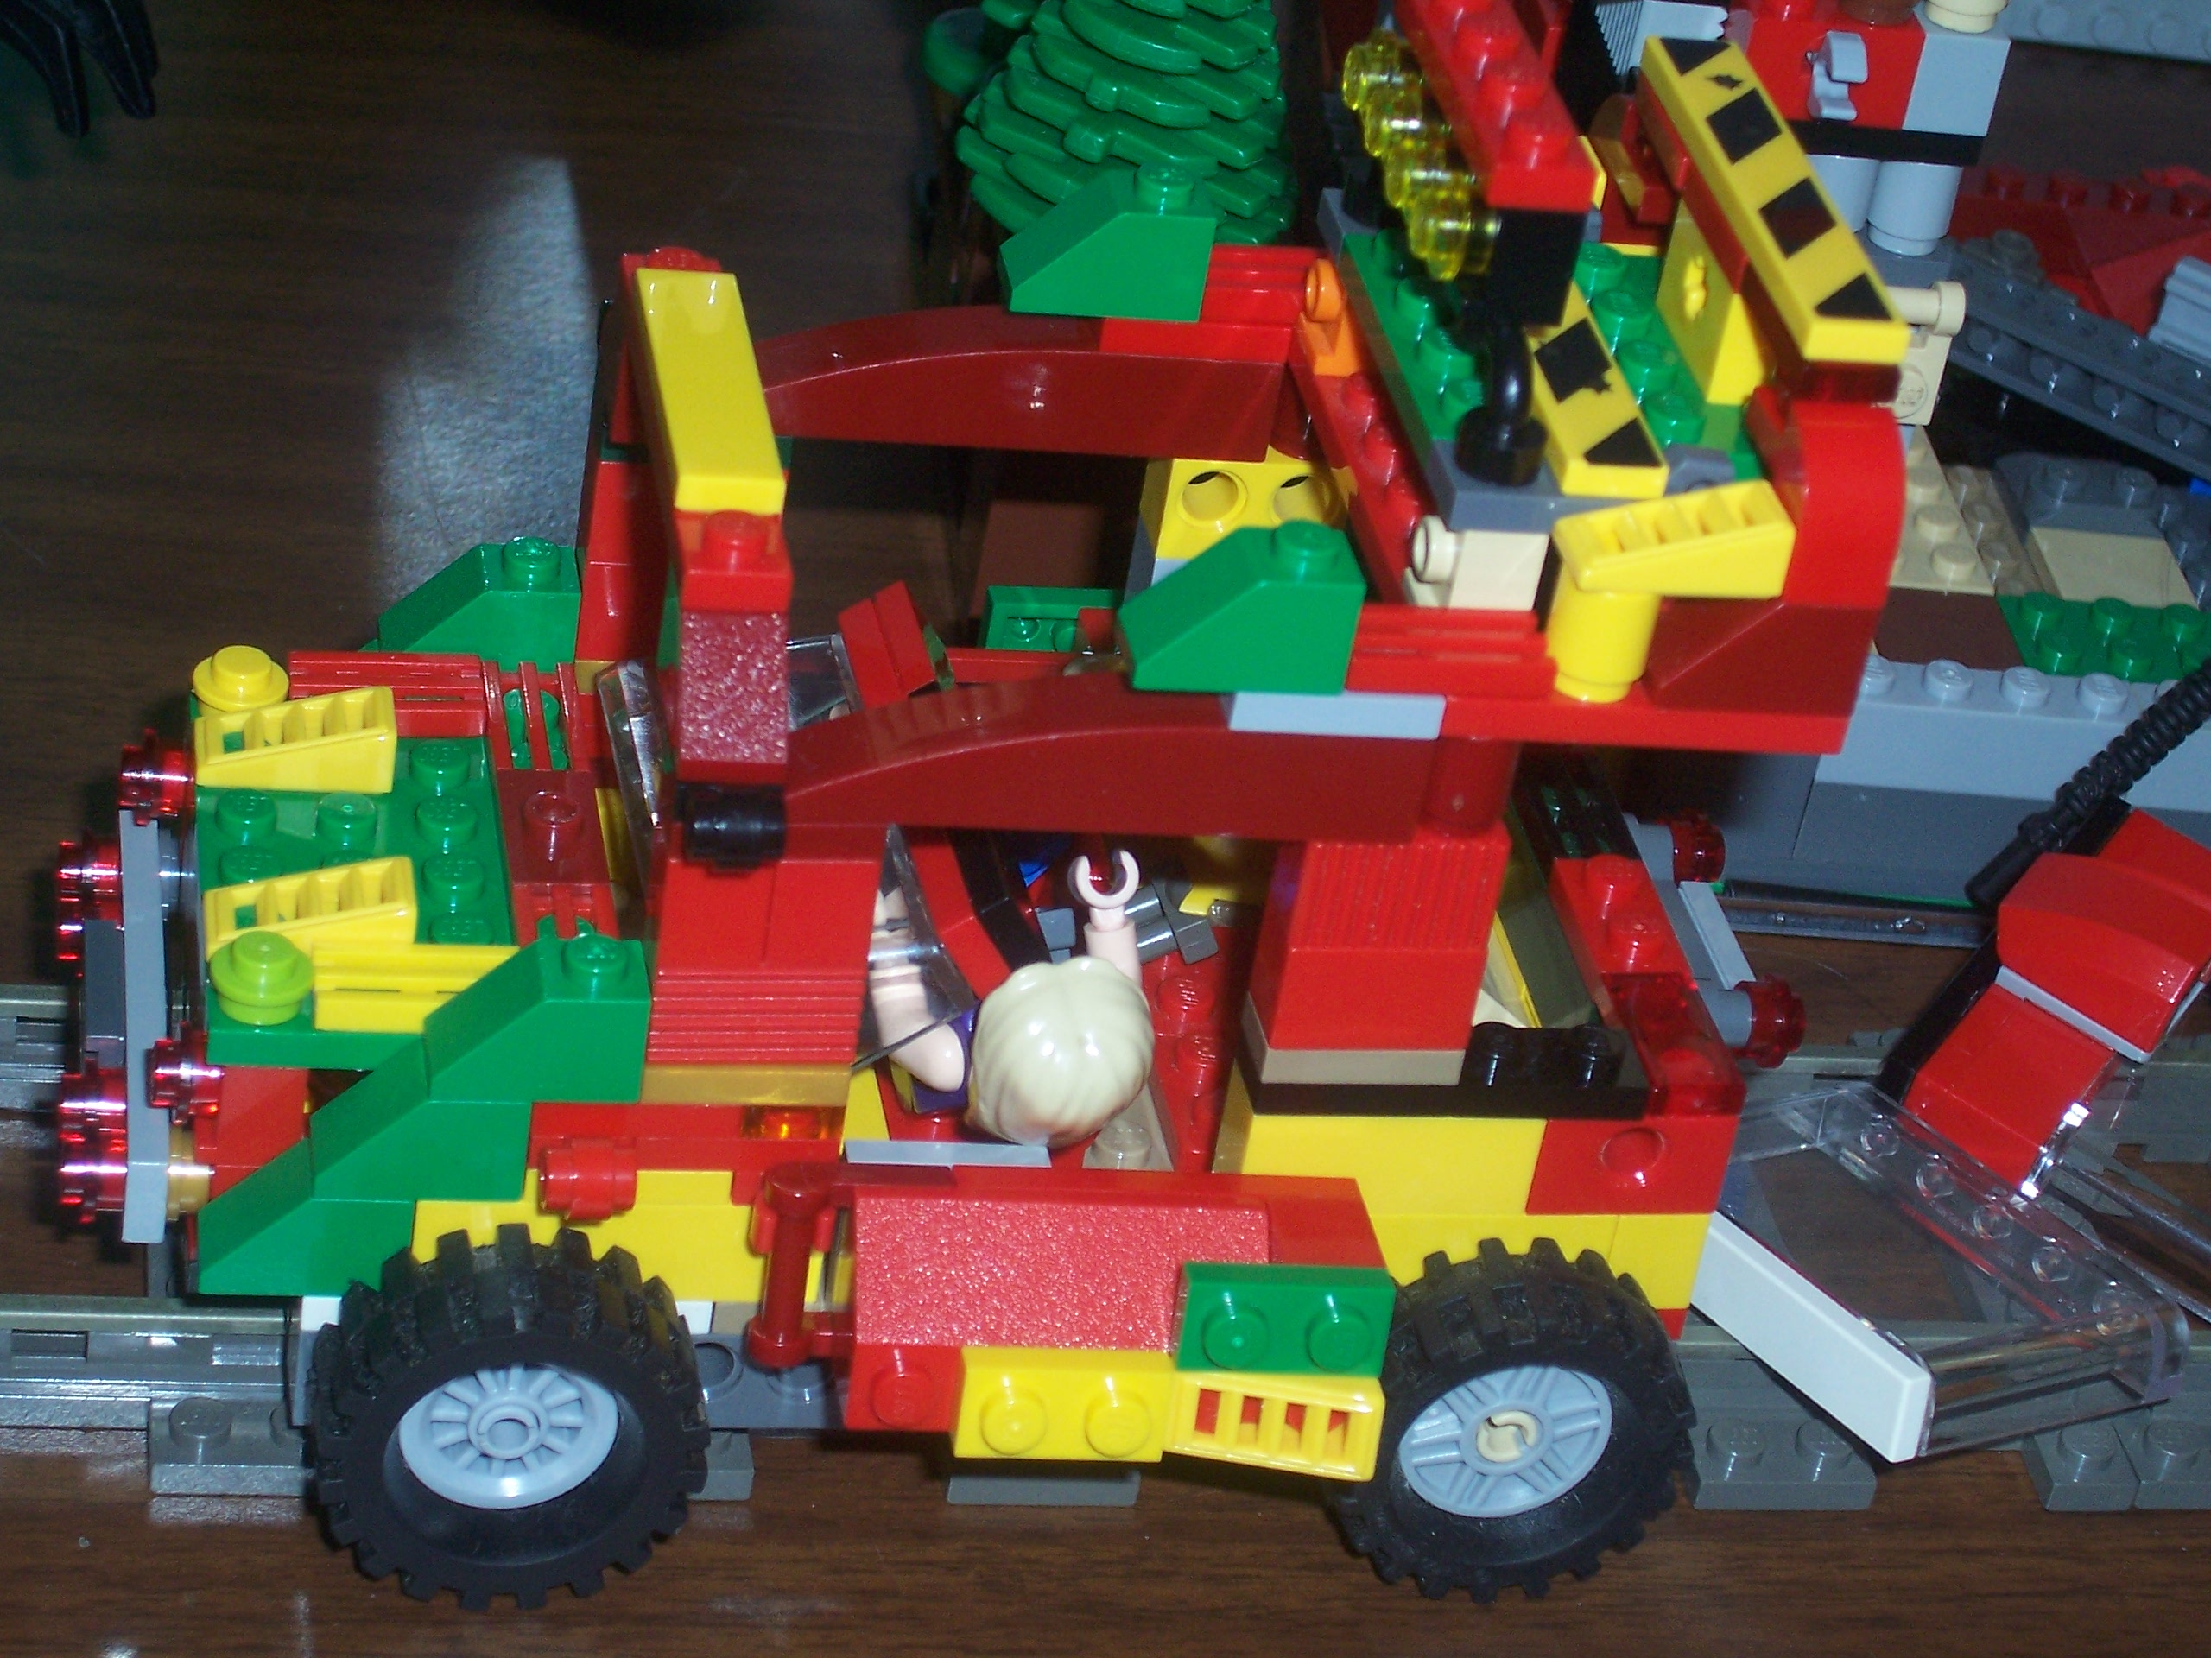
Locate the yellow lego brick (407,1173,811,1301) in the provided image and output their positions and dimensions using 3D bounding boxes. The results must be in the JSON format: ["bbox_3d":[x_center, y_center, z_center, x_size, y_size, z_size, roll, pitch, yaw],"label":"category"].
[{"bbox_3d":[-0.038,0.029,0.407,0.032,0.012,0.009,2,35,-13],"label":"yellow lego brick"}]

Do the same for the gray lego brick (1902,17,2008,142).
[{"bbox_3d":[0.077,-0.070,0.479,0.008,0.010,0.008,3,34,-11],"label":"gray lego brick"}]

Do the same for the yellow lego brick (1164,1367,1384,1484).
[{"bbox_3d":[0.013,0.045,0.400,0.016,0.008,0.006,2,26,-10],"label":"yellow lego brick"}]

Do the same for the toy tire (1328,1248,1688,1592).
[{"bbox_3d":[0.032,0.048,0.422,0.030,0.030,0.013,0,39,-16],"label":"toy tire"}]

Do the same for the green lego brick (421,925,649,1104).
[{"bbox_3d":[-0.043,0.014,0.395,0.016,0.011,0.008,2,34,-13],"label":"green lego brick"}]

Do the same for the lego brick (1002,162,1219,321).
[{"bbox_3d":[0.000,-0.049,0.429,0.016,0.011,0.008,2,35,-13],"label":"lego brick"}]

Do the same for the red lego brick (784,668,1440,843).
[{"bbox_3d":[0.000,-0.006,0.390,0.048,0.010,0.008,2,34,-13],"label":"red lego brick"}]

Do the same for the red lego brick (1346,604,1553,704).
[{"bbox_3d":[0.025,-0.013,0.390,0.016,0.003,0.008,2,34,-13],"label":"red lego brick"}]

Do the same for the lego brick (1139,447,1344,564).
[{"bbox_3d":[0.012,-0.029,0.445,0.016,0.010,0.008,2,35,-13],"label":"lego brick"}]

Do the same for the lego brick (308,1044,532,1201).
[{"bbox_3d":[-0.052,0.022,0.397,0.016,0.011,0.008,2,34,-14],"label":"lego brick"}]

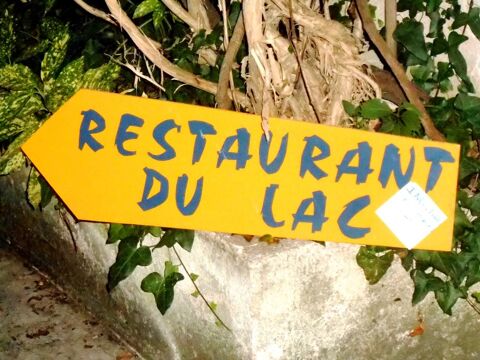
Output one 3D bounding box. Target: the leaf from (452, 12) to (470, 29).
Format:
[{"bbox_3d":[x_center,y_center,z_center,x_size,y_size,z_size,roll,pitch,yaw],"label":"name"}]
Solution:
[{"bbox_3d":[0.452,-0.325,2.970,0.037,0.033,0.015,0,-18,0],"label":"leaf"}]

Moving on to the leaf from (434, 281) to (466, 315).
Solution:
[{"bbox_3d":[0.321,0.179,2.220,0.049,0.050,0.022,-3,15,-6],"label":"leaf"}]

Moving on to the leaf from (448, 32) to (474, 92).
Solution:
[{"bbox_3d":[0.368,-0.195,2.420,0.043,0.098,0.030,-3,15,-6],"label":"leaf"}]

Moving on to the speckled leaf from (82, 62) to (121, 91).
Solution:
[{"bbox_3d":[-0.230,-0.170,2.420,0.063,0.048,0.035,-1,15,0],"label":"speckled leaf"}]

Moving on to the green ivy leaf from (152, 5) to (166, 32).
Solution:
[{"bbox_3d":[-0.138,-0.278,2.500,0.024,0.048,0.022,-1,15,0],"label":"green ivy leaf"}]

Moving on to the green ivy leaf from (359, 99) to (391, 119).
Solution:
[{"bbox_3d":[0.214,-0.113,2.300,0.054,0.028,0.030,-1,15,0],"label":"green ivy leaf"}]

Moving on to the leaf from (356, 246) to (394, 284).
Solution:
[{"bbox_3d":[0.247,0.154,2.660,0.069,0.073,0.025,0,-14,0],"label":"leaf"}]

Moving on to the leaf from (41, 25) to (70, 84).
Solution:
[{"bbox_3d":[-0.374,-0.254,2.950,0.061,0.114,0.030,-3,-20,-10],"label":"leaf"}]

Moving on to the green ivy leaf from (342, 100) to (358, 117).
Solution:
[{"bbox_3d":[0.209,-0.136,2.760,0.030,0.030,0.012,4,-20,14],"label":"green ivy leaf"}]

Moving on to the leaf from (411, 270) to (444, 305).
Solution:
[{"bbox_3d":[0.345,0.198,2.680,0.063,0.063,0.025,2,-14,6],"label":"leaf"}]

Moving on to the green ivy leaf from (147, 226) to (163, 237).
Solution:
[{"bbox_3d":[-0.156,0.091,2.660,0.029,0.027,0.012,2,-17,7],"label":"green ivy leaf"}]

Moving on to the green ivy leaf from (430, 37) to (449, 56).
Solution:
[{"bbox_3d":[0.336,-0.225,2.450,0.030,0.032,0.020,-1,15,0],"label":"green ivy leaf"}]

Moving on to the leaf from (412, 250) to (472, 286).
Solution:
[{"bbox_3d":[0.313,0.135,2.250,0.093,0.055,0.035,-3,15,-6],"label":"leaf"}]

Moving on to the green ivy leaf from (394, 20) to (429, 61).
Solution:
[{"bbox_3d":[0.344,-0.280,2.920,0.068,0.080,0.025,2,-17,7],"label":"green ivy leaf"}]

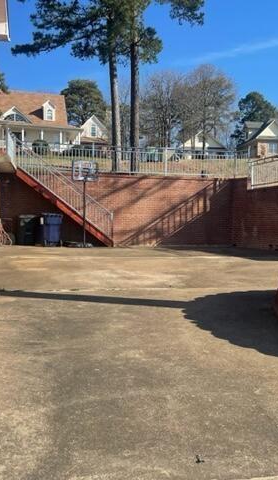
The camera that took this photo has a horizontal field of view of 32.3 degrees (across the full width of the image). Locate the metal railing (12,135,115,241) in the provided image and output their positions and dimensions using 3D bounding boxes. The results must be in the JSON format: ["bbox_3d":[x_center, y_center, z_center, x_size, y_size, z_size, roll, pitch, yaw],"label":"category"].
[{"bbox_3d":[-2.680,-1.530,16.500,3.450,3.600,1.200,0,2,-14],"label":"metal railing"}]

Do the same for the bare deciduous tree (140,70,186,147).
[{"bbox_3d":[3.400,-18.400,70.000,6.800,12.500,6.800,0,2,0],"label":"bare deciduous tree"}]

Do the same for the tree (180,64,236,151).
[{"bbox_3d":[9.700,-18.100,68.000,7.800,13.400,7.800,0,2,0],"label":"tree"}]

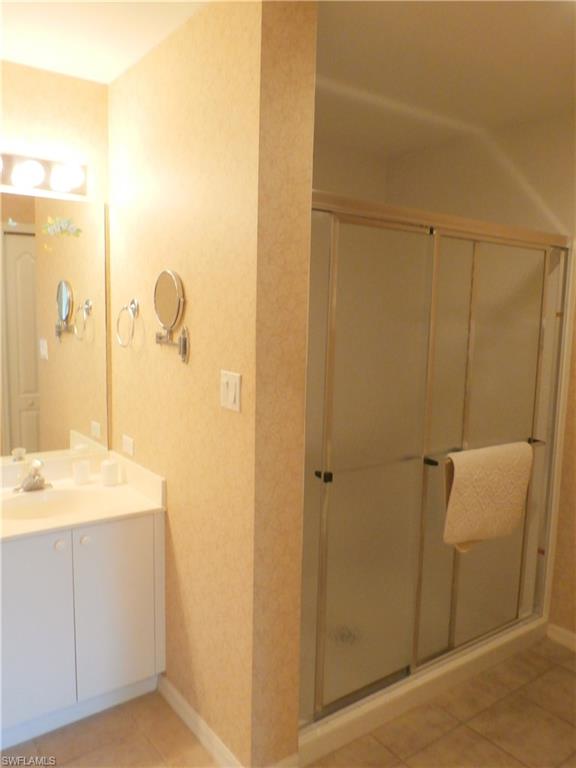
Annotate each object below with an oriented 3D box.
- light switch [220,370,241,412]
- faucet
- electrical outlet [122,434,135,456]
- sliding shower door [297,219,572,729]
[{"bbox_3d":[-0.181,0.021,1.703,0.012,0.116,0.117,-4,9,-38],"label":"light switch"},{"bbox_3d":[-1.026,0.367,2.234,0.145,0.120,0.115,-4,8,-34],"label":"faucet"},{"bbox_3d":[-0.689,0.263,2.378,0.010,0.073,0.117,-4,9,-38],"label":"electrical outlet"},{"bbox_3d":[0.646,0.268,2.245,1.490,1.801,0.060,-4,8,-34],"label":"sliding shower door"}]

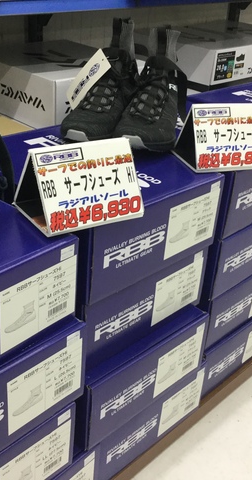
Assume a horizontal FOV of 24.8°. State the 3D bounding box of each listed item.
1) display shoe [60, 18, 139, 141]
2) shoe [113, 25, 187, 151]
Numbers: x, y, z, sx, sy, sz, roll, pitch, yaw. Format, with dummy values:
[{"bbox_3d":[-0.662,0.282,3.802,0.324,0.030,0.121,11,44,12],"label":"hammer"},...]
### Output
[{"bbox_3d":[-0.036,-0.295,1.030,0.103,0.165,0.280,11,30,11],"label":"display shoe"},{"bbox_3d":[0.064,-0.308,1.111,0.111,0.174,0.285,10,30,10],"label":"shoe"}]

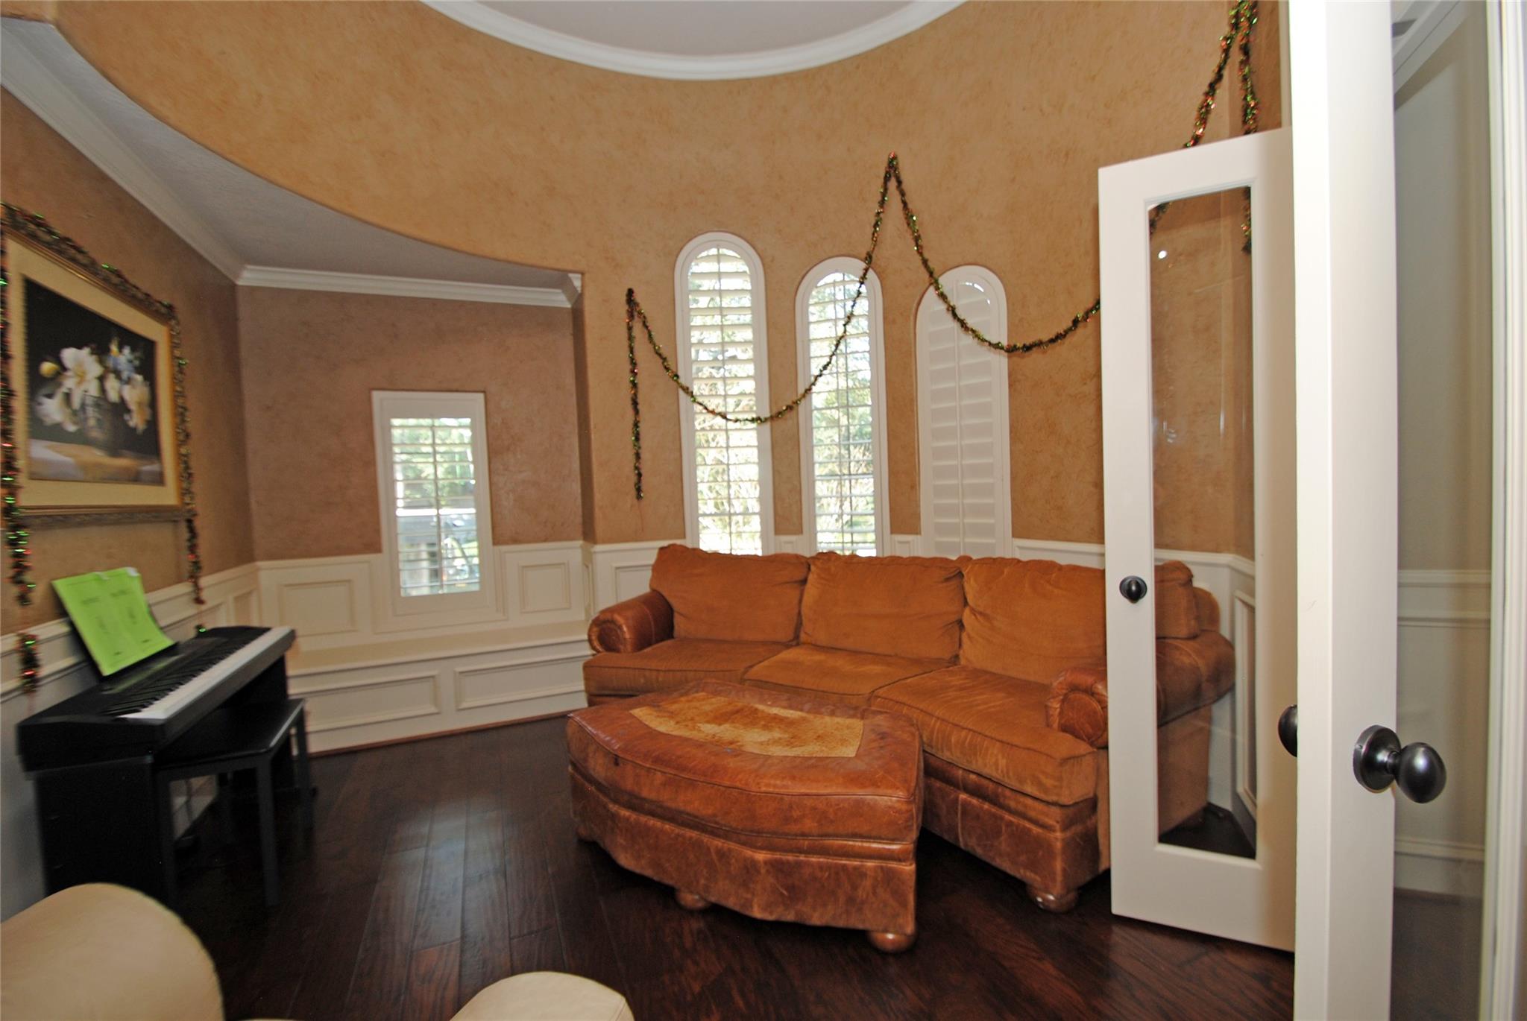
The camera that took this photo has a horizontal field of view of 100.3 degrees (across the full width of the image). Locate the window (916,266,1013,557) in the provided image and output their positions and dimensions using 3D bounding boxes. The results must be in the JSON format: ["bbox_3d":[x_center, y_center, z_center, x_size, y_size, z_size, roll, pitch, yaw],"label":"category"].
[{"bbox_3d":[1.093,-0.411,3.490,0.100,1.780,0.555,-4,3,-44],"label":"window"}]

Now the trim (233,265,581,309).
[{"bbox_3d":[-2.027,-1.309,3.742,1.730,0.090,0.075,-3,2,-22],"label":"trim"}]

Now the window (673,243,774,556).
[{"bbox_3d":[-0.242,-0.614,4.050,0.570,2.240,0.100,-2,2,-2],"label":"window"}]

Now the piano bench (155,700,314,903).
[{"bbox_3d":[-1.730,0.978,2.129,0.290,0.480,0.550,-3,2,-23],"label":"piano bench"}]

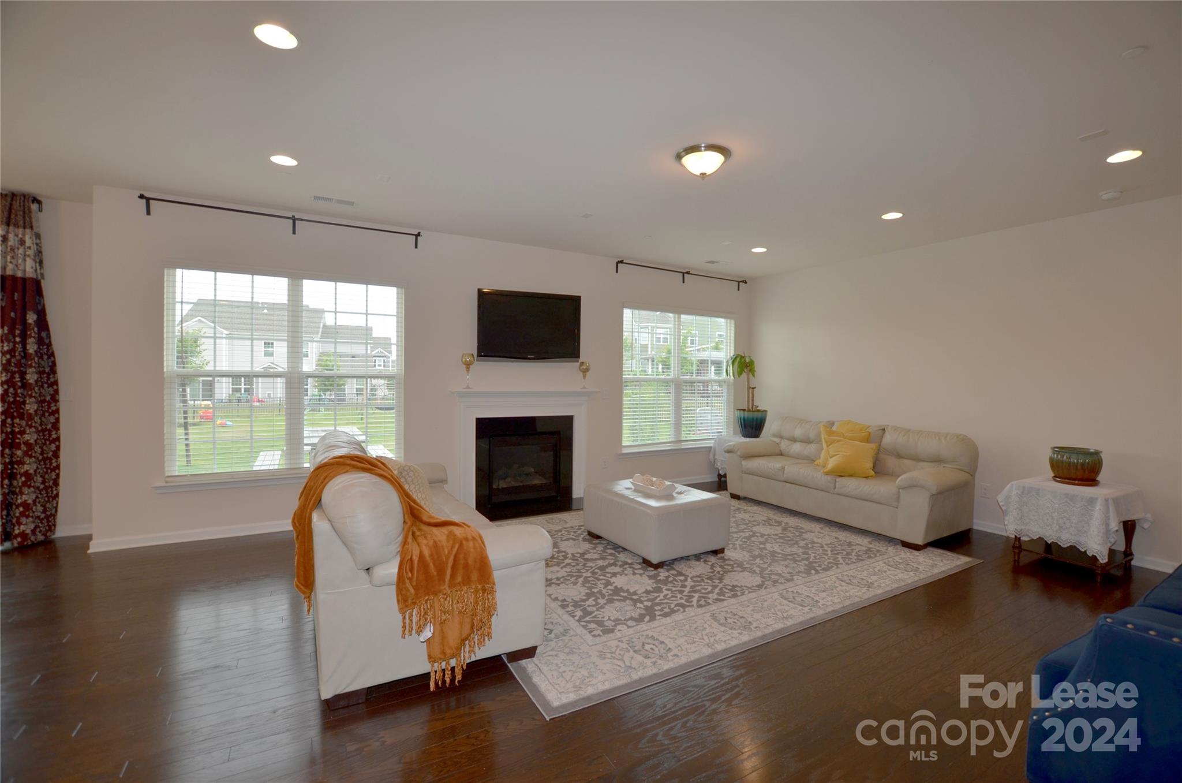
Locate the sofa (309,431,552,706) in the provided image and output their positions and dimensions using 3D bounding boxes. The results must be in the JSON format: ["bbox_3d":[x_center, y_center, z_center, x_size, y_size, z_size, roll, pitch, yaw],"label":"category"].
[{"bbox_3d":[-1.153,0.778,3.053,1.010,0.945,2.120,0,2,-30],"label":"sofa"}]

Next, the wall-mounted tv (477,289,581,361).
[{"bbox_3d":[-0.628,-0.678,5.176,1.150,0.730,0.100,0,1,-30],"label":"wall-mounted tv"}]

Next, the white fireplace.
[{"bbox_3d":[-0.663,0.584,5.115,1.580,1.210,0.210,0,2,-30],"label":"white fireplace"}]

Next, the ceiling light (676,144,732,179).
[{"bbox_3d":[0.696,-1.401,3.057,0.340,0.150,0.340,1,1,0],"label":"ceiling light"}]

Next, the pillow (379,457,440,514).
[{"bbox_3d":[-0.940,0.594,2.545,0.160,0.420,0.430,-25,5,-9],"label":"pillow"}]

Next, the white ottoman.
[{"bbox_3d":[0.512,1.028,3.990,0.740,0.423,0.990,0,2,-30],"label":"white ottoman"}]

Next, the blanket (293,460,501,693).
[{"bbox_3d":[-0.827,0.734,2.118,0.830,0.940,0.420,0,1,-30],"label":"blanket"}]

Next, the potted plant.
[{"bbox_3d":[2.107,0.061,6.487,0.450,1.110,0.450,0,1,-30],"label":"potted plant"}]

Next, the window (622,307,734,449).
[{"bbox_3d":[1.147,-0.130,6.205,1.795,1.670,0.100,0,2,-30],"label":"window"}]

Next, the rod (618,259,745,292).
[{"bbox_3d":[1.182,-1.426,6.055,2.040,0.130,0.110,0,2,-30],"label":"rod"}]

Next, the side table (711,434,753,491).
[{"bbox_3d":[2.015,0.911,6.445,0.680,0.600,0.560,0,1,-30],"label":"side table"}]

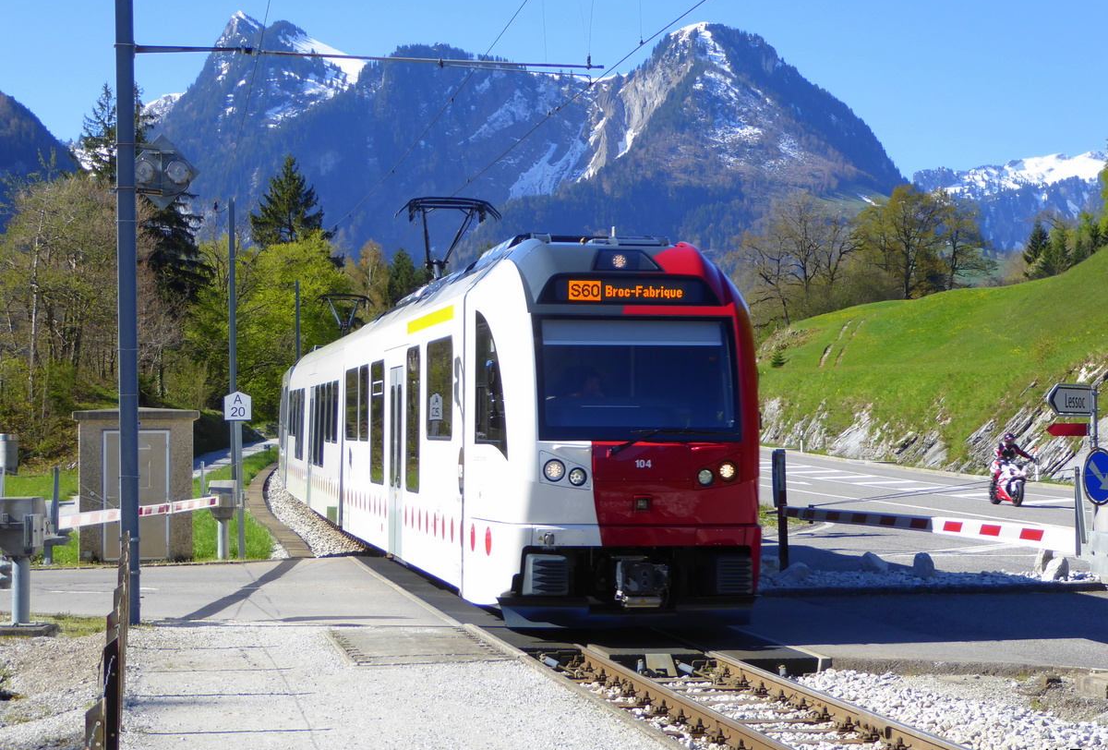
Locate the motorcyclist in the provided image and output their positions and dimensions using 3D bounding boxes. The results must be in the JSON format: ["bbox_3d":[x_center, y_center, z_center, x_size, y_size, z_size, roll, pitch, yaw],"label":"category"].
[{"bbox_3d":[10.914,2.121,60.200,0.880,1.450,0.780,0,-2,-12],"label":"motorcyclist"}]

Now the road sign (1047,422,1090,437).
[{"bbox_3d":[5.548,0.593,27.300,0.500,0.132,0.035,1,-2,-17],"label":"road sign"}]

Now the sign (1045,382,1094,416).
[{"bbox_3d":[5.532,0.272,27.100,0.060,0.345,1.250,-1,-2,31],"label":"sign"}]

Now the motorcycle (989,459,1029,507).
[{"bbox_3d":[10.779,2.541,60.000,0.720,1.130,2.040,3,-2,-12],"label":"motorcycle"}]

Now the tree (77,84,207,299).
[{"bbox_3d":[-17.119,-5.272,105.000,5.600,14.500,5.600,0,-2,0],"label":"tree"}]

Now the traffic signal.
[{"bbox_3d":[-3.968,-2.052,25.600,0.780,0.770,0.250,0,-2,-3],"label":"traffic signal"}]

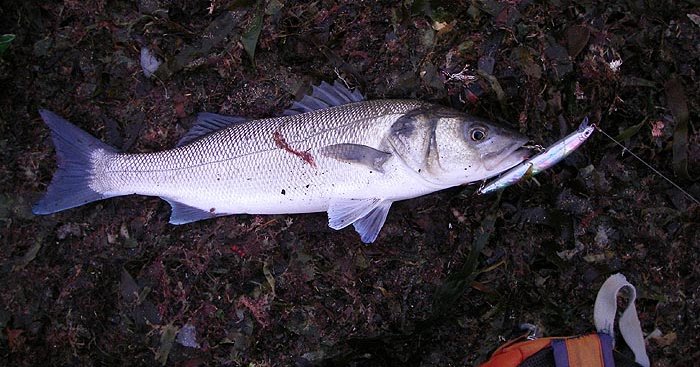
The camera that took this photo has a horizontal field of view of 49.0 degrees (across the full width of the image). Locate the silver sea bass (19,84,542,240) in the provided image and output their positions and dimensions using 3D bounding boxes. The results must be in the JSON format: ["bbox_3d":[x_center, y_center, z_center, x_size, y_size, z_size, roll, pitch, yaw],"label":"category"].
[{"bbox_3d":[-0.072,-0.023,0.840,0.541,0.070,0.185,-2,75,-1],"label":"silver sea bass"}]

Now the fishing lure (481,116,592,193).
[{"bbox_3d":[0.207,-0.026,0.846,0.152,0.018,0.028,-30,77,-8],"label":"fishing lure"}]

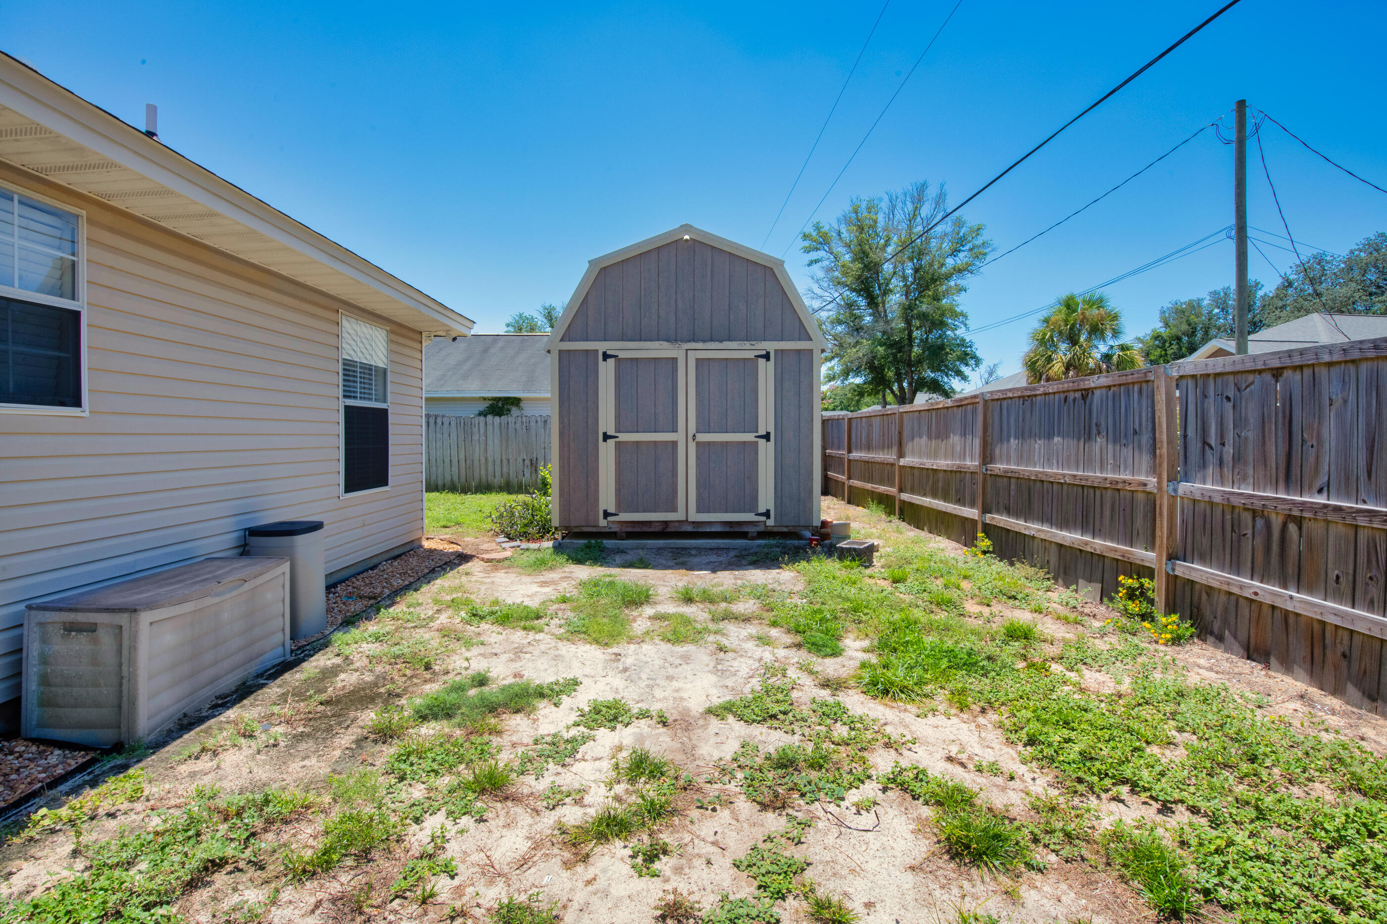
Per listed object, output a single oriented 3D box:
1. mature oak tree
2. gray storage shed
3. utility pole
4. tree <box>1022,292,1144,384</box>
[{"bbox_3d":[9.379,-6.443,28.300,8.400,12.996,8.200,0,1,0],"label":"mature oak tree"},{"bbox_3d":[-0.100,-1.010,9.030,3.160,3.490,4.100,0,1,0],"label":"gray storage shed"},{"bbox_3d":[12.353,-3.763,13.900,0.230,8.853,0.230,0,1,0],"label":"utility pole"},{"bbox_3d":[11.219,-2.208,17.800,3.200,5.414,3.200,0,1,0],"label":"tree"}]

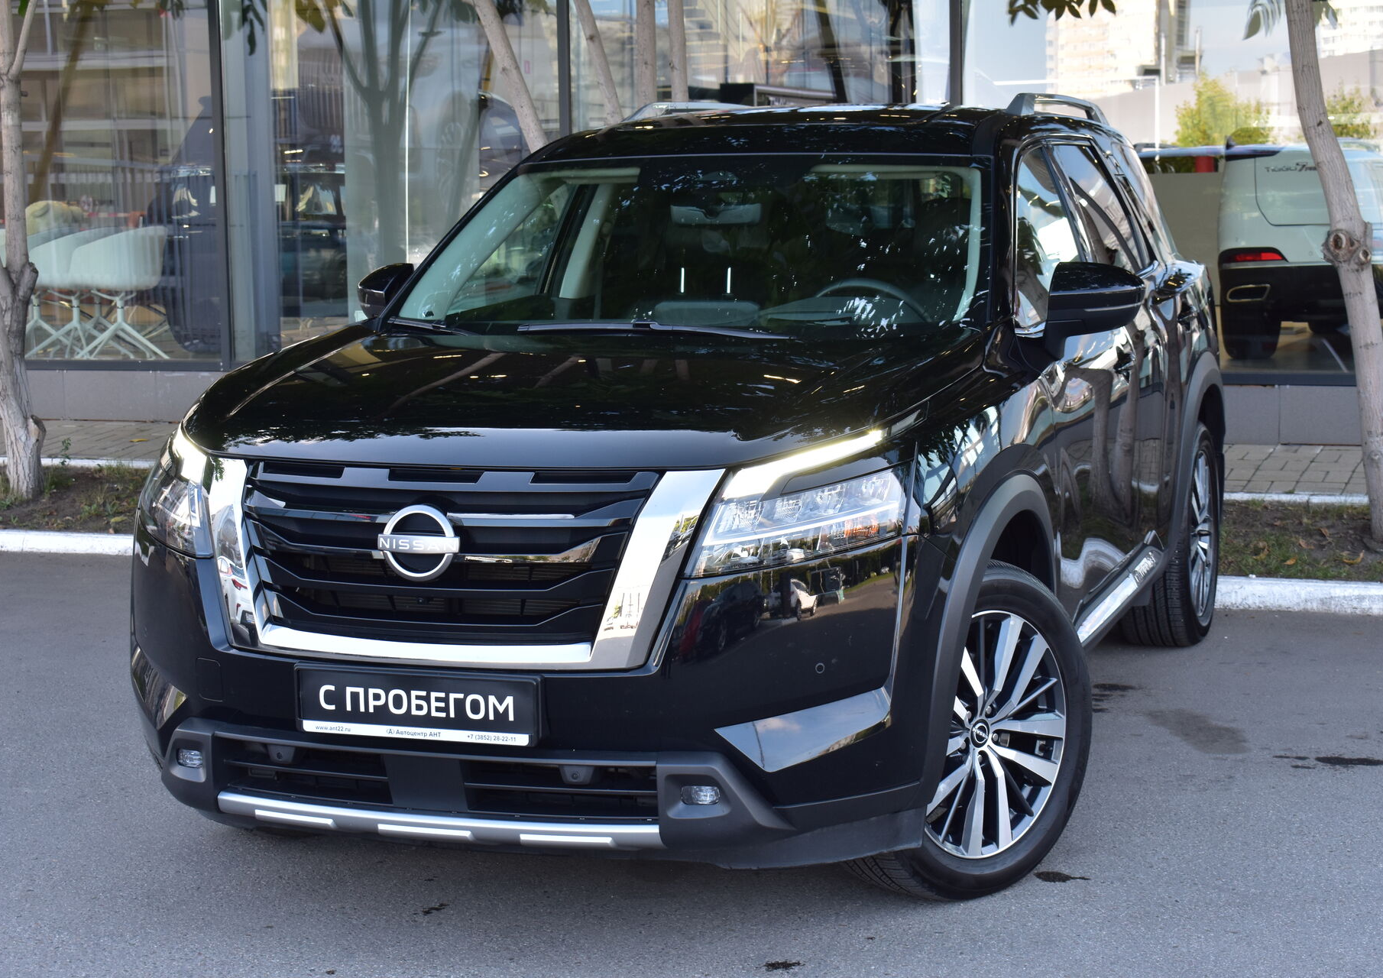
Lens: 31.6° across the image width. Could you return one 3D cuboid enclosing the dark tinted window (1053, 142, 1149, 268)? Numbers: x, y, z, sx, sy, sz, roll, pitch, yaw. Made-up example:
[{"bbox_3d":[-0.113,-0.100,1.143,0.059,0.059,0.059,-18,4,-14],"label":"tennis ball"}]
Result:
[{"bbox_3d":[1.210,-0.796,7.188,0.060,0.450,0.900,-15,2,21],"label":"dark tinted window"}]

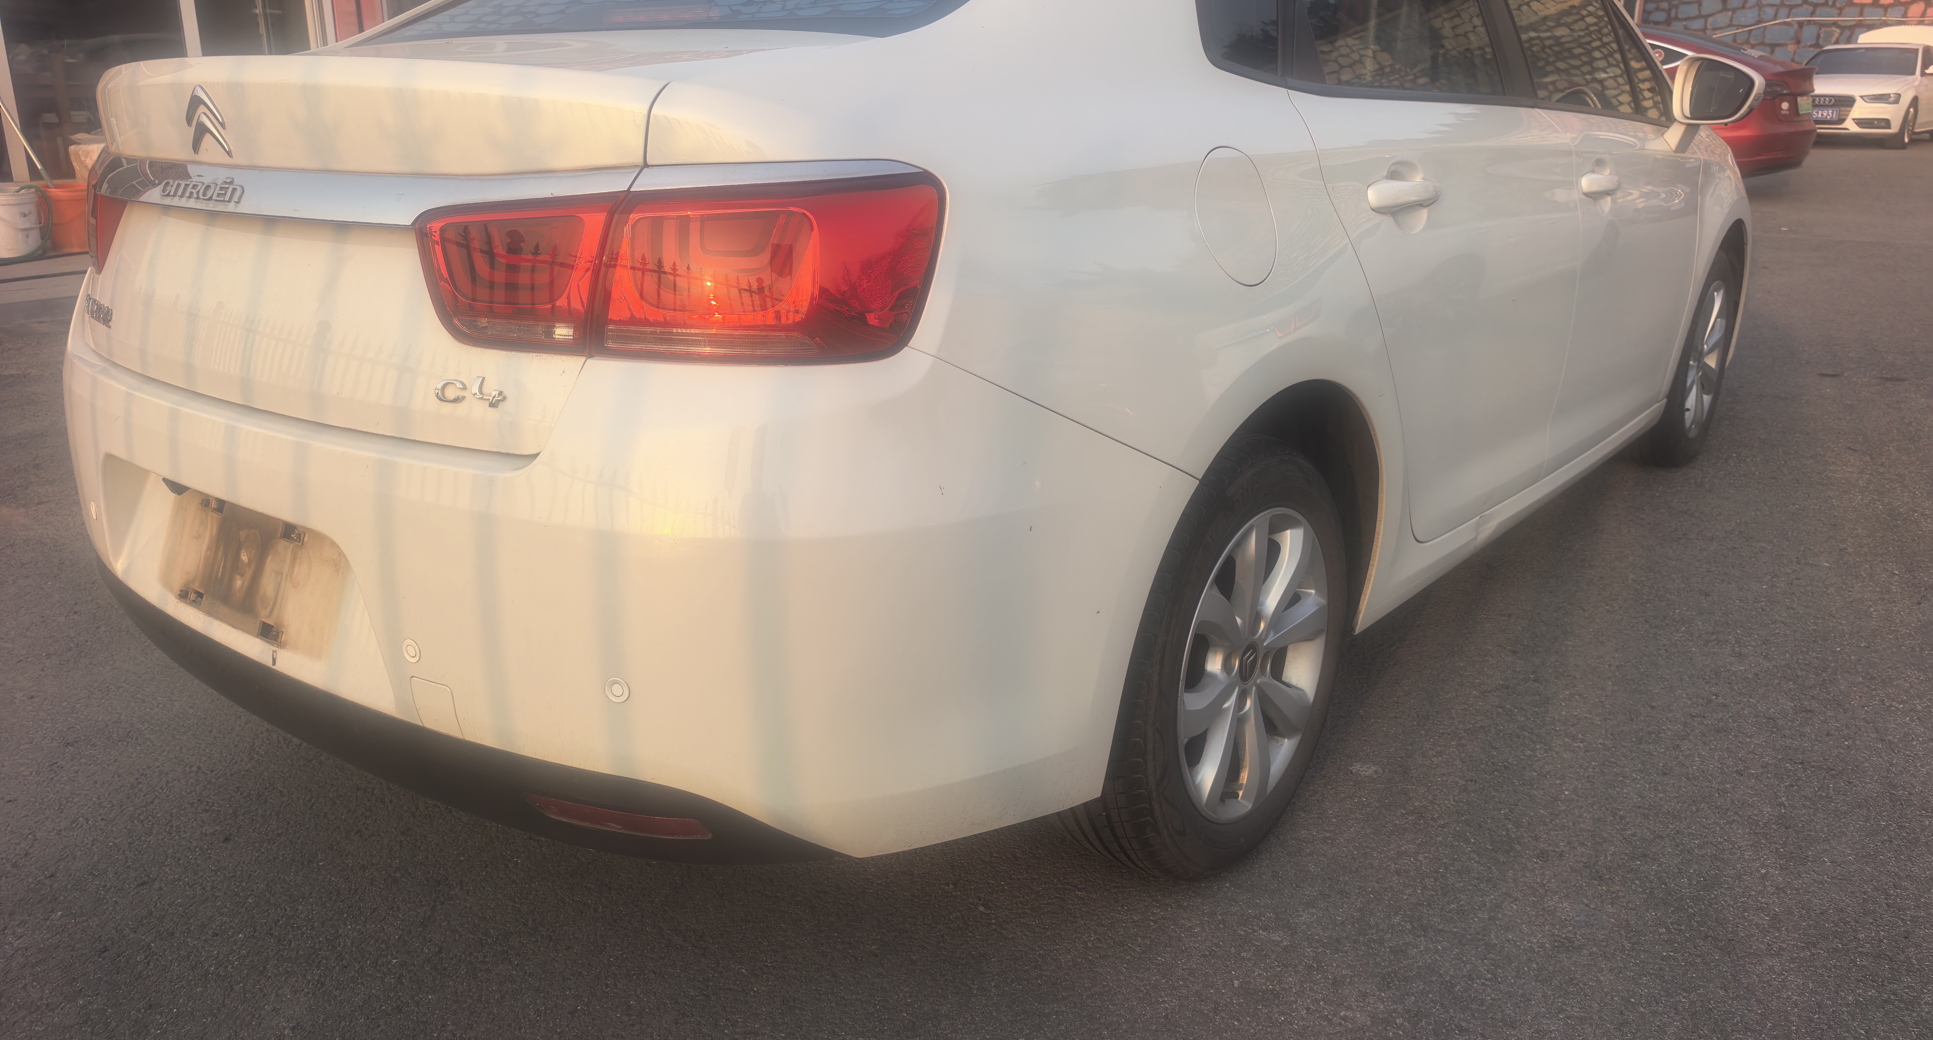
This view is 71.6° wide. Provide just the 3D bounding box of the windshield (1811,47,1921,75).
[{"bbox_3d":[12.781,-6.519,19.113,1.380,0.180,0.860,16,51,43],"label":"windshield"}]

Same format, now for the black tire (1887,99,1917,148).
[{"bbox_3d":[12.763,-5.375,18.296,0.650,0.650,0.230,-17,24,-42],"label":"black tire"}]

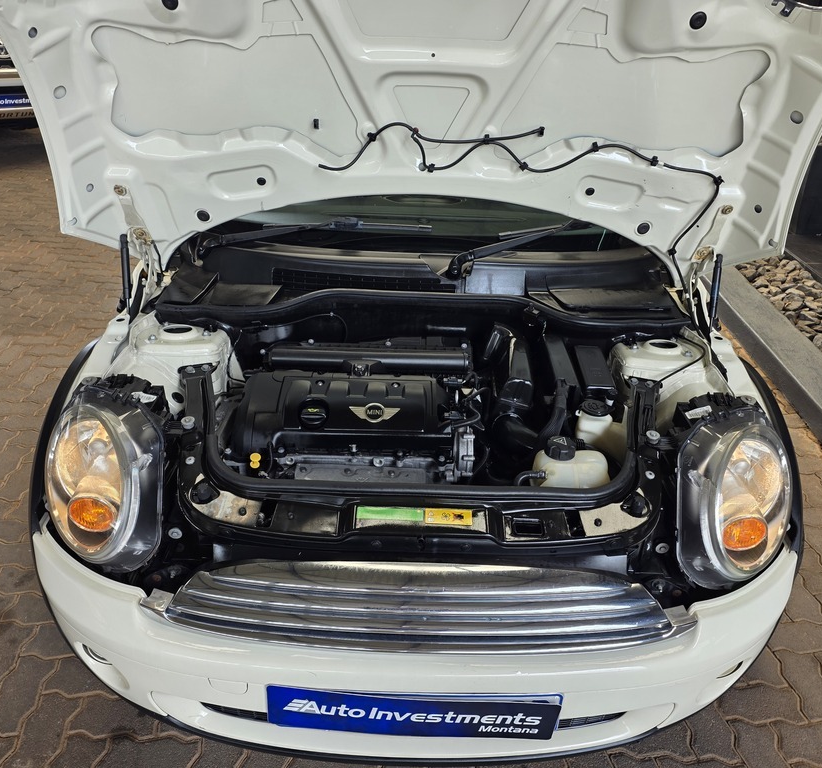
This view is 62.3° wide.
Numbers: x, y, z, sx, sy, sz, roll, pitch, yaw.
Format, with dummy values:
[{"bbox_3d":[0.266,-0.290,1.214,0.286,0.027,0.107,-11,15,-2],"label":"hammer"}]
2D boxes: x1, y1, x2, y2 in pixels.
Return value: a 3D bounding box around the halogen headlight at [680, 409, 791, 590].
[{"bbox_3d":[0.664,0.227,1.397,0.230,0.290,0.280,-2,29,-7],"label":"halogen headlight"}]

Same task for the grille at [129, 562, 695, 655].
[{"bbox_3d":[0.015,0.387,1.195,0.985,0.150,0.140,2,29,0],"label":"grille"}]

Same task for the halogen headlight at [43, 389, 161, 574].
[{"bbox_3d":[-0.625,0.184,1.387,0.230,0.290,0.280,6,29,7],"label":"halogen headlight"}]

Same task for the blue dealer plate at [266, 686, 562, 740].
[{"bbox_3d":[0.001,0.595,1.228,0.520,0.113,0.015,2,29,0],"label":"blue dealer plate"}]

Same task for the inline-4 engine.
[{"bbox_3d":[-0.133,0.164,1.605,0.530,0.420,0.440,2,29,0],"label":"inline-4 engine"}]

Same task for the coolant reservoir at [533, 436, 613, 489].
[{"bbox_3d":[0.345,0.185,1.463,0.165,0.165,0.140,2,29,0],"label":"coolant reservoir"}]

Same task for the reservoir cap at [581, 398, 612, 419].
[{"bbox_3d":[0.413,0.053,1.522,0.064,0.024,0.064,2,29,0],"label":"reservoir cap"}]

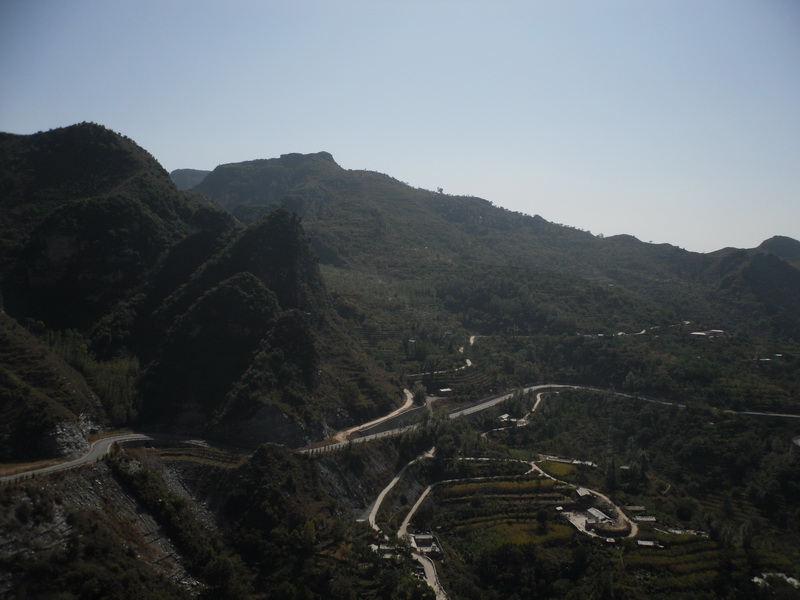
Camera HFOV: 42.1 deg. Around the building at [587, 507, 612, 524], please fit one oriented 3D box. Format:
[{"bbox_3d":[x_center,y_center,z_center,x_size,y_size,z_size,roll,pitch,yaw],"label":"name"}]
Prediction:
[{"bbox_3d":[108.833,117.718,567.801,5.814,3.324,16.737,-4,10,-21],"label":"building"}]

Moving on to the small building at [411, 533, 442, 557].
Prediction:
[{"bbox_3d":[13.264,122.306,520.663,13.848,4.338,17.659,-1,10,-5],"label":"small building"}]

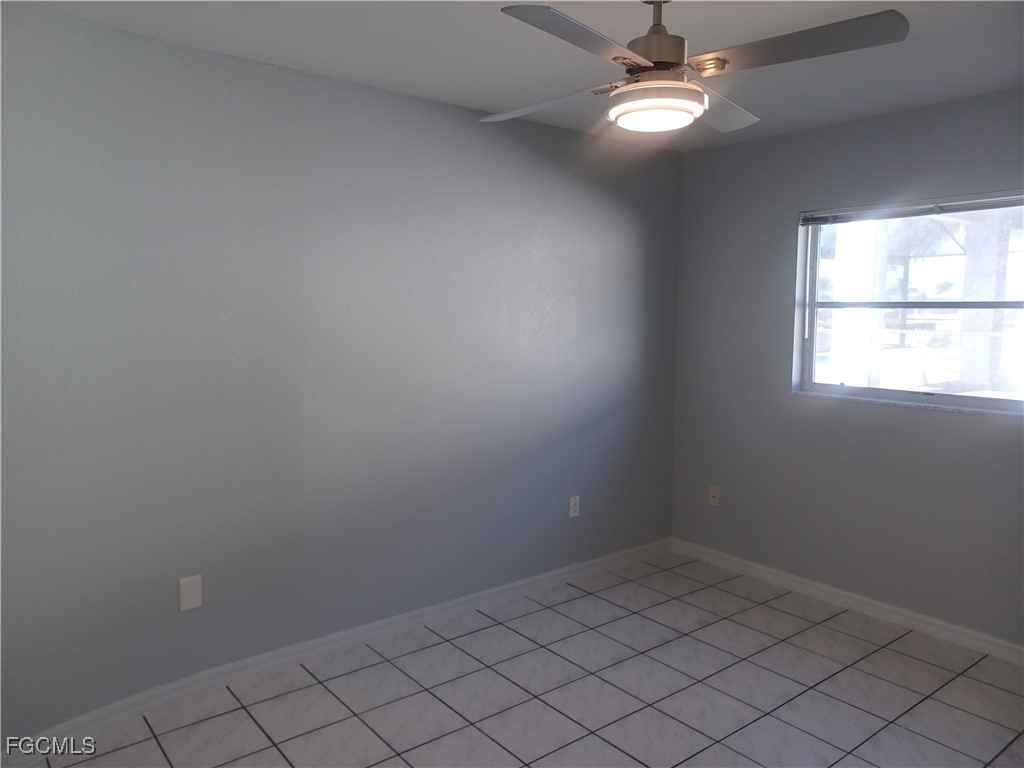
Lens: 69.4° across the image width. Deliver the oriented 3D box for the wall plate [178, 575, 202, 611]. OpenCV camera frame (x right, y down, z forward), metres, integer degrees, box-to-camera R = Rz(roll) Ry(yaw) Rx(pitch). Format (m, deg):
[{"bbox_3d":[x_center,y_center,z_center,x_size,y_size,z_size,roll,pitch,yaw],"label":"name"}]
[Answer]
[{"bbox_3d":[-1.212,0.791,2.792,0.073,0.119,0.008,-4,7,-38],"label":"wall plate"}]

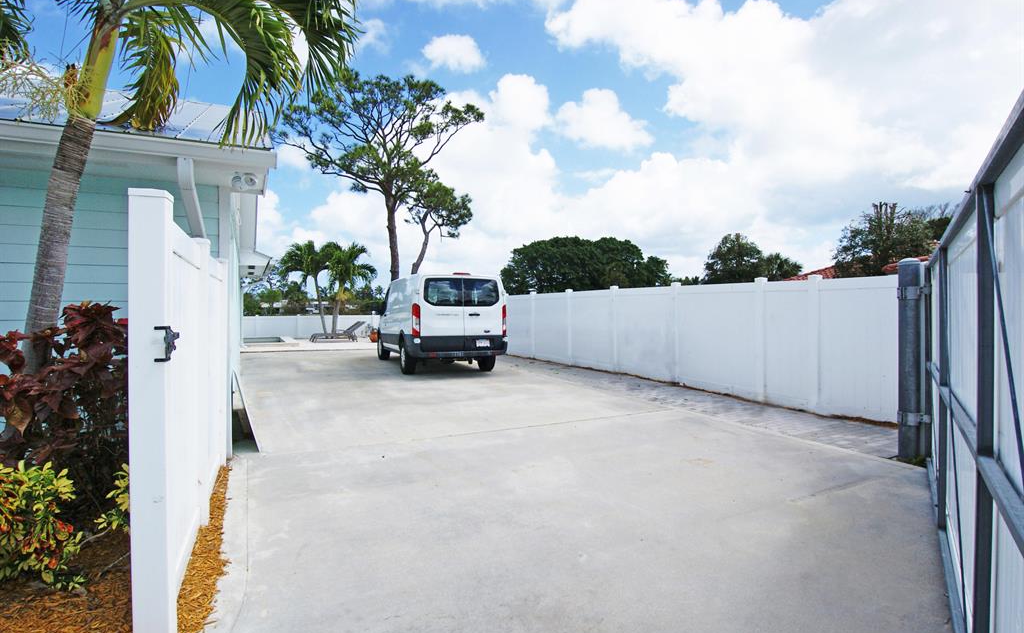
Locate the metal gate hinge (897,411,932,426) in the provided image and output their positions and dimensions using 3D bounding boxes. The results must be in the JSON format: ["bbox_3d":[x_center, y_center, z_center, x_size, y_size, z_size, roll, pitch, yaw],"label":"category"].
[{"bbox_3d":[3.905,0.990,4.420,0.250,0.115,0.190,0,1,41],"label":"metal gate hinge"}]

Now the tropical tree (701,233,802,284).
[{"bbox_3d":[17.347,-3.549,33.000,7.000,7.000,6.000,0,1,28],"label":"tropical tree"}]

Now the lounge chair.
[{"bbox_3d":[-7.180,0.631,18.800,2.000,0.880,0.750,0,1,-30],"label":"lounge chair"}]

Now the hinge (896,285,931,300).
[{"bbox_3d":[3.905,-0.228,4.420,0.250,0.115,0.190,0,1,41],"label":"hinge"}]

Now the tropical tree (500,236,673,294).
[{"bbox_3d":[6.868,-3.411,42.000,15.000,8.300,11.000,0,0,9],"label":"tropical tree"}]

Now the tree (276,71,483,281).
[{"bbox_3d":[-7.018,-6.023,24.500,10.300,14.200,9.500,0,0,-16],"label":"tree"}]

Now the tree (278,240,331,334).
[{"bbox_3d":[-9.427,-1.239,20.900,2.600,4.500,2.600,0,1,-24],"label":"tree"}]

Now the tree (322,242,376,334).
[{"bbox_3d":[-7.500,-1.193,20.900,2.600,4.450,2.600,0,0,-20],"label":"tree"}]

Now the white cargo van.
[{"bbox_3d":[-2.100,0.180,11.750,2.100,2.090,5.650,0,1,-24],"label":"white cargo van"}]

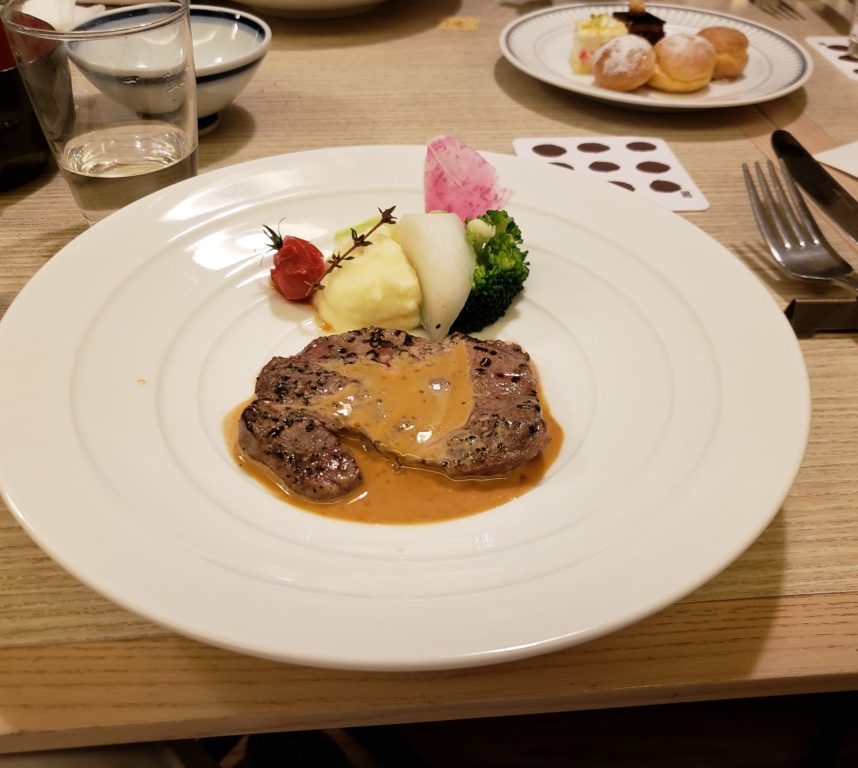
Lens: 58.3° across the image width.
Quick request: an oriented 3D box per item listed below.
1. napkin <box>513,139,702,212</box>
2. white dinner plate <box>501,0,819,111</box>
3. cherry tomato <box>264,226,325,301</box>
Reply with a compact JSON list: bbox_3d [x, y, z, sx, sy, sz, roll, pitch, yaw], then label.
[{"bbox_3d":[0.096,-0.116,0.421,0.091,0.003,0.089,0,41,-2],"label":"napkin"},{"bbox_3d":[0.151,-0.223,0.528,0.207,0.023,0.207,2,41,0],"label":"white dinner plate"},{"bbox_3d":[-0.053,-0.046,0.303,0.024,0.026,0.024,2,41,0],"label":"cherry tomato"}]

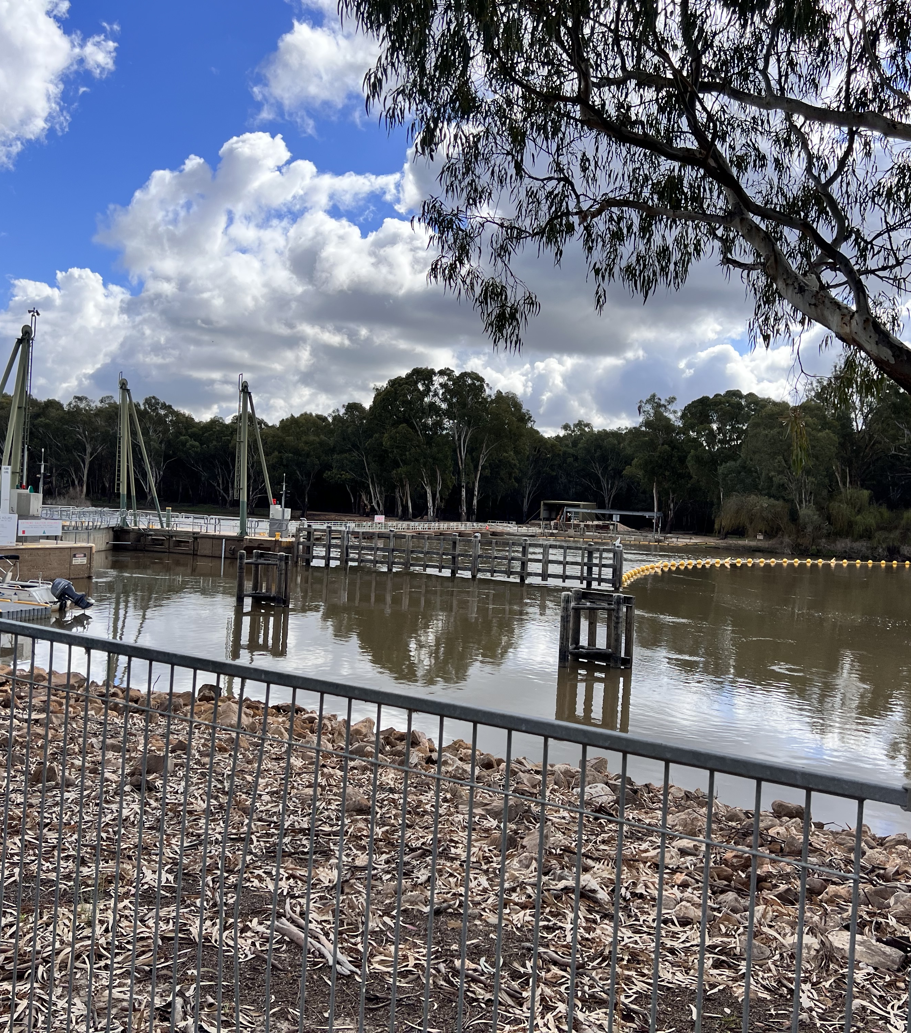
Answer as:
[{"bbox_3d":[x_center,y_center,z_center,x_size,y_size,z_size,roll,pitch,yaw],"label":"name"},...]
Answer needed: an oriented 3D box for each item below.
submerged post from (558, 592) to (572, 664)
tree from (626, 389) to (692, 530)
[{"bbox_3d":[2.830,2.890,26.500,0.270,1.920,0.270,3,1,0],"label":"submerged post"},{"bbox_3d":[33.100,-9.100,168.000,9.600,21.800,9.600,3,1,0],"label":"tree"}]

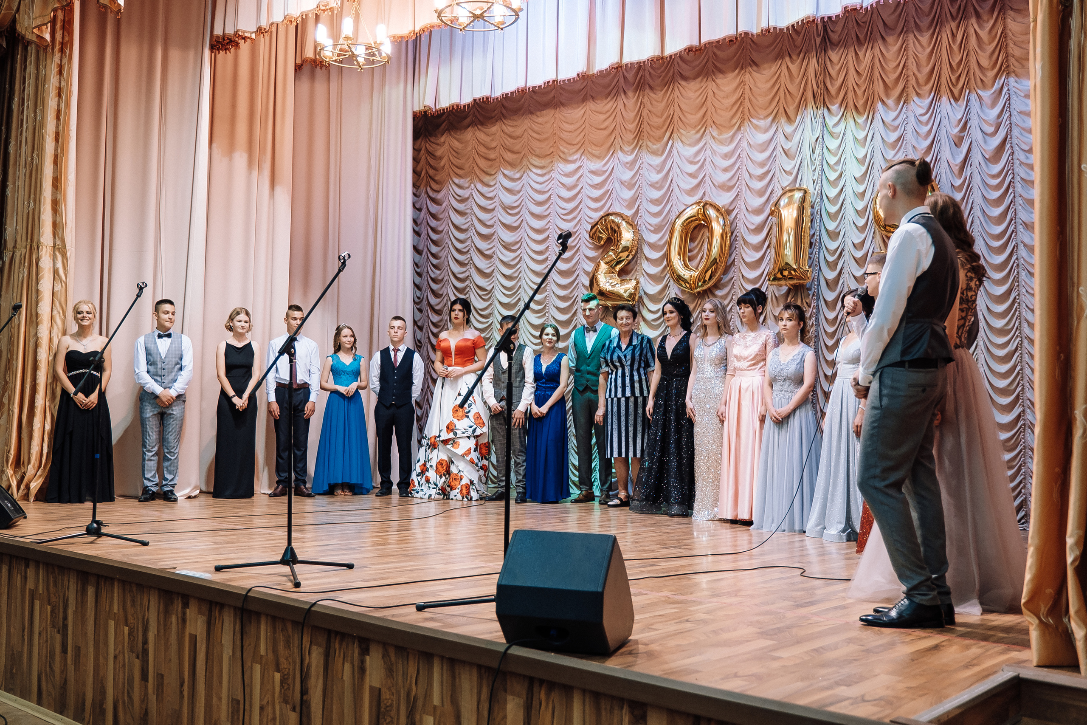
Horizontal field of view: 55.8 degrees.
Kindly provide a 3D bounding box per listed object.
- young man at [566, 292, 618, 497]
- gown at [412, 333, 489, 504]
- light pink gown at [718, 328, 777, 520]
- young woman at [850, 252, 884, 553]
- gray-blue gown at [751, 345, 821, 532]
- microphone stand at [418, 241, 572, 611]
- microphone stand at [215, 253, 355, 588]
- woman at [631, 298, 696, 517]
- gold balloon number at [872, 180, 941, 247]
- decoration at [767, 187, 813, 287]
[{"bbox_3d":[0.464,0.316,9.262,0.500,1.888,0.360,-1,-3,25],"label":"young man"},{"bbox_3d":[-0.853,0.504,9.534,0.750,1.508,0.680,0,-3,20],"label":"gown"},{"bbox_3d":[1.547,0.461,7.840,0.450,1.424,0.400,-2,-3,44],"label":"light pink gown"},{"bbox_3d":[1.977,0.225,6.120,0.380,1.770,0.490,2,-3,-35],"label":"young woman"},{"bbox_3d":[1.731,0.528,7.330,0.500,1.318,0.470,-1,-3,38],"label":"gray-blue gown"},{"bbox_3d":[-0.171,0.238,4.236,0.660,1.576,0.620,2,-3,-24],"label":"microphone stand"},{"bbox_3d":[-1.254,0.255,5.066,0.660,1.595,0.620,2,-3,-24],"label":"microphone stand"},{"bbox_3d":[0.995,0.346,8.400,0.540,1.761,0.500,-1,-3,33],"label":"woman"},{"bbox_3d":[2.716,-1.048,7.680,0.460,0.773,0.160,-2,-3,42],"label":"gold balloon number"},{"bbox_3d":[2.002,-1.020,8.330,0.320,0.797,0.160,-2,-3,42],"label":"decoration"}]

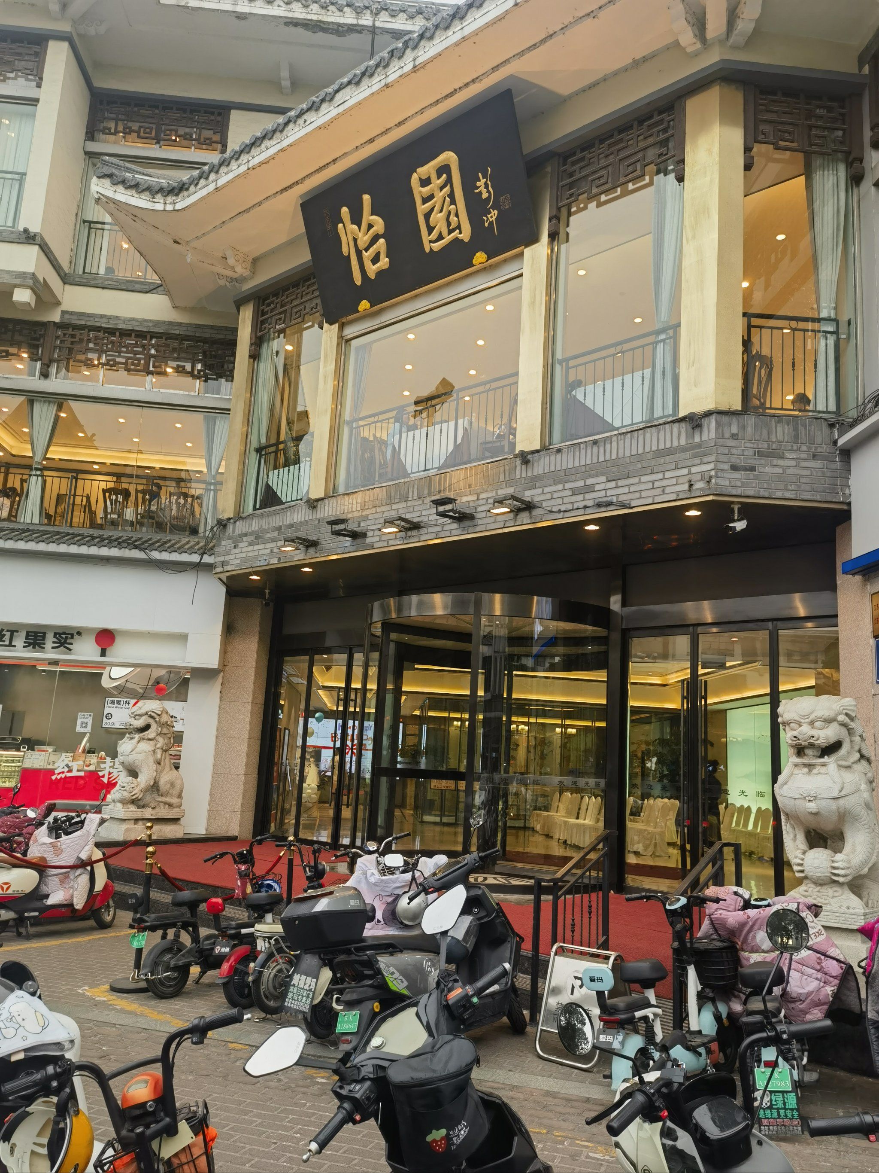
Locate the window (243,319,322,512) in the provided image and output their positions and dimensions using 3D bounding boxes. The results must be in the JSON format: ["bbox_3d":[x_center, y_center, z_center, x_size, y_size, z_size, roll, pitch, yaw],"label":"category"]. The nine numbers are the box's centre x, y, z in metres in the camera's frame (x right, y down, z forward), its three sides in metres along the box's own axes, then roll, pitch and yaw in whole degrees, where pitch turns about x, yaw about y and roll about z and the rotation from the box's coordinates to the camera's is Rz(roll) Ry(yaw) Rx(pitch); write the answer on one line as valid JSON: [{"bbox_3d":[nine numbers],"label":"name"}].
[{"bbox_3d":[-2.217,-2.421,12.876,1.480,2.680,0.120,-6,-14,41],"label":"window"}]

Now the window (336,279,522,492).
[{"bbox_3d":[-0.233,-2.358,11.097,3.000,2.090,0.120,-6,-14,41],"label":"window"}]

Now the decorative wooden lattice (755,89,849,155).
[{"bbox_3d":[3.573,-4.564,8.980,0.950,0.640,0.070,3,-11,-1],"label":"decorative wooden lattice"}]

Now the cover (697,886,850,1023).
[{"bbox_3d":[1.907,2.112,5.195,0.800,0.700,0.450,-3,-12,29],"label":"cover"}]

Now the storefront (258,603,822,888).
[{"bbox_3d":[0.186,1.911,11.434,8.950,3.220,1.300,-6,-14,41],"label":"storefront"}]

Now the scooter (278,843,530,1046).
[{"bbox_3d":[-0.060,2.183,5.436,1.800,1.100,0.700,13,-15,-43],"label":"scooter"}]

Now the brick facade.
[{"bbox_3d":[0.050,-0.797,10.809,8.800,0.800,0.850,-6,-14,41],"label":"brick facade"}]

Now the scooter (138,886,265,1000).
[{"bbox_3d":[-1.630,2.372,6.682,0.620,1.030,1.450,-4,-13,32],"label":"scooter"}]

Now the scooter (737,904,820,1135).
[{"bbox_3d":[1.874,2.220,4.942,0.650,1.050,1.500,-2,-12,25],"label":"scooter"}]

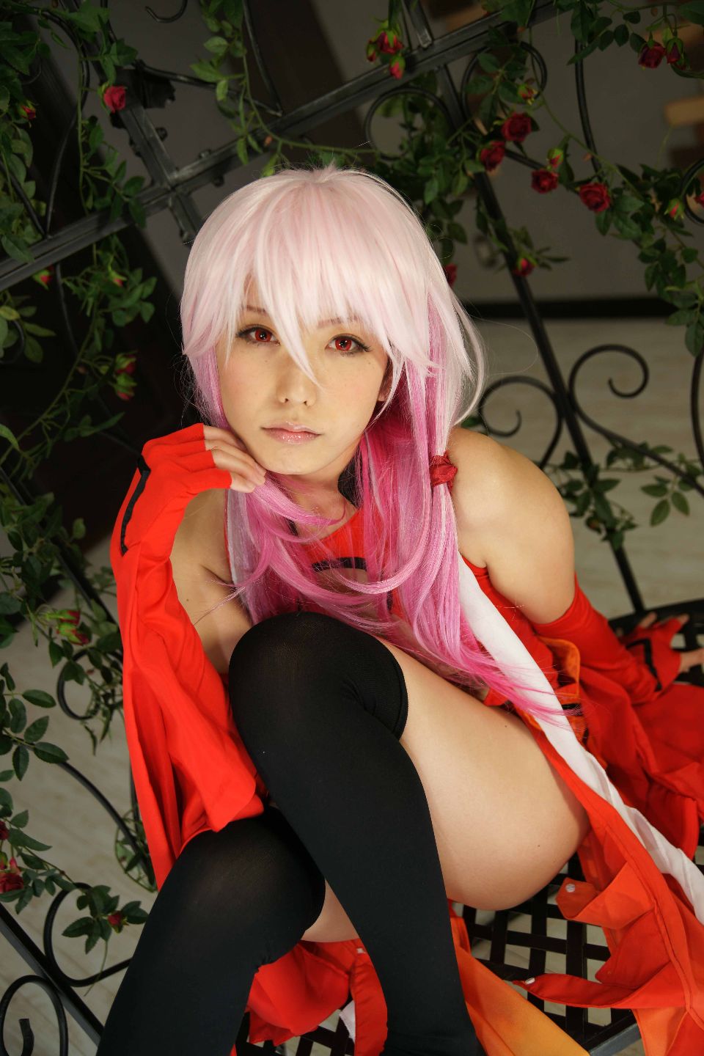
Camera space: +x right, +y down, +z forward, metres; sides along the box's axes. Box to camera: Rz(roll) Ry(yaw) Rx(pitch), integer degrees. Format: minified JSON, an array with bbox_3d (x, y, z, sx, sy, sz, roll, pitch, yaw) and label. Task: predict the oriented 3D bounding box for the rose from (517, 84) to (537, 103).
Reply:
[{"bbox_3d":[0.188,-0.468,1.105,0.020,0.020,0.022,-18,52,-15],"label":"rose"}]

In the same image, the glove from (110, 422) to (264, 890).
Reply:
[{"bbox_3d":[-0.130,0.101,0.810,0.135,0.380,0.140,-5,3,17],"label":"glove"}]

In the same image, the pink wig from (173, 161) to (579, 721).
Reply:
[{"bbox_3d":[0.030,-0.066,0.920,0.320,0.500,0.280,-1,20,10],"label":"pink wig"}]

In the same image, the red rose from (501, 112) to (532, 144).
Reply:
[{"bbox_3d":[0.177,-0.430,1.105,0.034,0.034,0.029,-1,9,-6],"label":"red rose"}]

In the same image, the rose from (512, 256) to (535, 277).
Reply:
[{"bbox_3d":[0.189,-0.289,1.135,0.024,0.024,0.025,5,51,4],"label":"rose"}]

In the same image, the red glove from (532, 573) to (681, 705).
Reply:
[{"bbox_3d":[0.255,0.113,1.030,0.110,0.300,0.120,33,97,42],"label":"red glove"}]

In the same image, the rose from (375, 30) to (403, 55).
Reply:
[{"bbox_3d":[0.039,-0.508,1.075,0.029,0.029,0.027,-3,66,-1],"label":"rose"}]

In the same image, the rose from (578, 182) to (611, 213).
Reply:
[{"bbox_3d":[0.262,-0.357,1.105,0.035,0.035,0.028,2,18,5],"label":"rose"}]

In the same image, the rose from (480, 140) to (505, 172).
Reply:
[{"bbox_3d":[0.151,-0.401,1.105,0.031,0.031,0.029,-7,39,-9],"label":"rose"}]

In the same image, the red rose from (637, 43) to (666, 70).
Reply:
[{"bbox_3d":[0.329,-0.517,1.125,0.029,0.029,0.028,5,60,3],"label":"red rose"}]

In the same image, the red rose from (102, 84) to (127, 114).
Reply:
[{"bbox_3d":[-0.244,-0.441,1.055,0.027,0.027,0.026,0,18,-36],"label":"red rose"}]

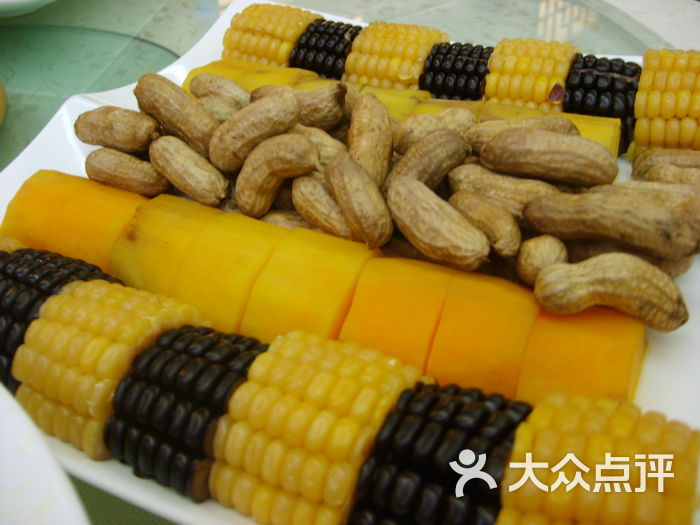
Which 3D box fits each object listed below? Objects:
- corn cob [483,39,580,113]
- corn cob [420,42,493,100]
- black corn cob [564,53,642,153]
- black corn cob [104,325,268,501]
[{"bbox_3d":[0.083,-0.079,0.324,0.035,0.043,0.043,14,45,14],"label":"corn cob"},{"bbox_3d":[0.049,-0.080,0.327,0.027,0.041,0.041,14,45,14],"label":"corn cob"},{"bbox_3d":[0.115,-0.073,0.327,0.030,0.041,0.041,12,40,15],"label":"black corn cob"},{"bbox_3d":[-0.038,0.039,0.185,0.028,0.041,0.041,14,41,19],"label":"black corn cob"}]

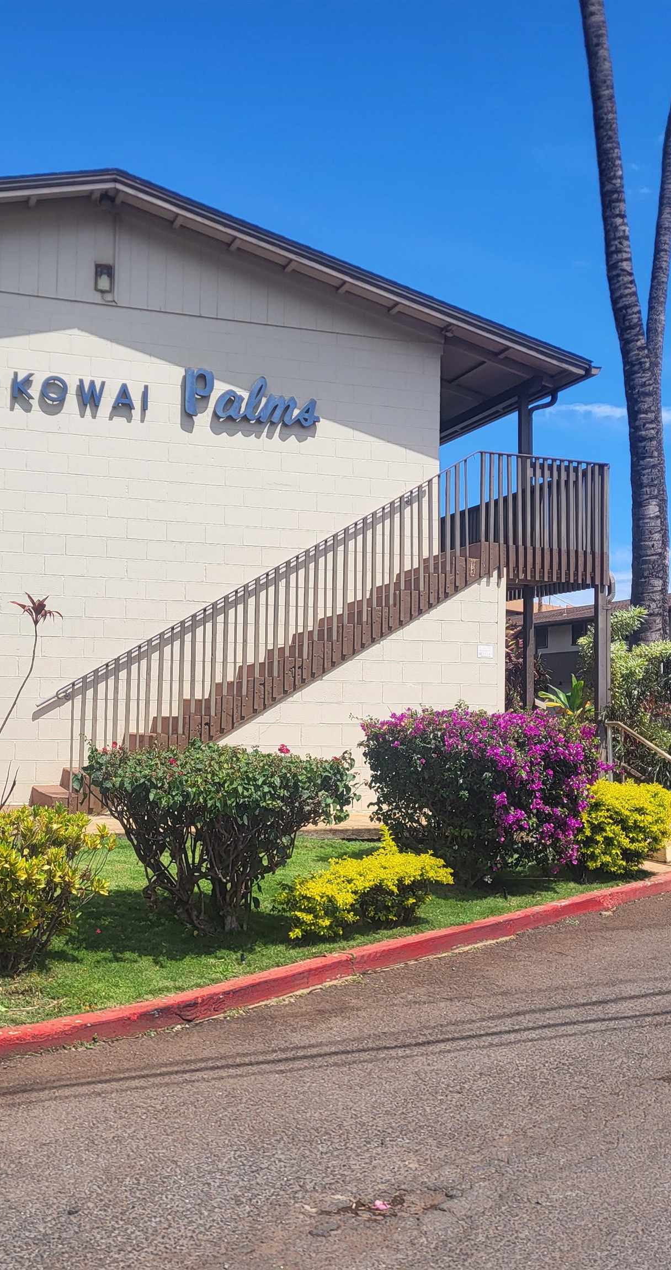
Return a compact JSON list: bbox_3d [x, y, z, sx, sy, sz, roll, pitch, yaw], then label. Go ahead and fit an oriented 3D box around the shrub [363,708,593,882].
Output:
[{"bbox_3d":[1.108,1.204,9.685,1.811,1.308,1.500,0,-5,7],"label":"shrub"}]

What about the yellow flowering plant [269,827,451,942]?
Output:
[{"bbox_3d":[0.172,1.658,8.500,1.202,0.760,1.000,1,-5,0],"label":"yellow flowering plant"}]

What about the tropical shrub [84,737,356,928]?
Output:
[{"bbox_3d":[-0.718,1.193,7.627,1.643,1.105,1.350,1,-5,-5],"label":"tropical shrub"}]

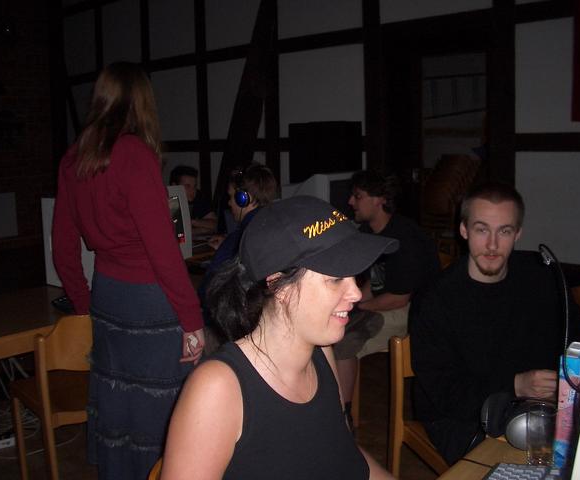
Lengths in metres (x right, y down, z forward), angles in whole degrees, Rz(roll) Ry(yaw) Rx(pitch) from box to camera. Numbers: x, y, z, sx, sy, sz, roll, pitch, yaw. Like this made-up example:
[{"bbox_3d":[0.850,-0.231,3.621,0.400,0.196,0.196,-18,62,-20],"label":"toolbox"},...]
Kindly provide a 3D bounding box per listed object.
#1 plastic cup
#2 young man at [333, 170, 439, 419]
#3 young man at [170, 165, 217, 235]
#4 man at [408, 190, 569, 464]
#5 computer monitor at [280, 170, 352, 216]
[{"bbox_3d":[0.529,0.401,1.355,0.063,0.124,0.063,-1,8,0],"label":"plastic cup"},{"bbox_3d":[0.446,0.289,3.240,0.680,1.260,0.480,-3,9,-11],"label":"young man"},{"bbox_3d":[-0.586,0.178,4.099,0.520,1.270,0.720,-8,10,-37],"label":"young man"},{"bbox_3d":[0.649,0.484,1.853,0.540,1.270,0.720,-5,9,-25],"label":"man"},{"bbox_3d":[0.162,-0.195,4.172,0.410,0.440,0.420,5,11,39],"label":"computer monitor"}]

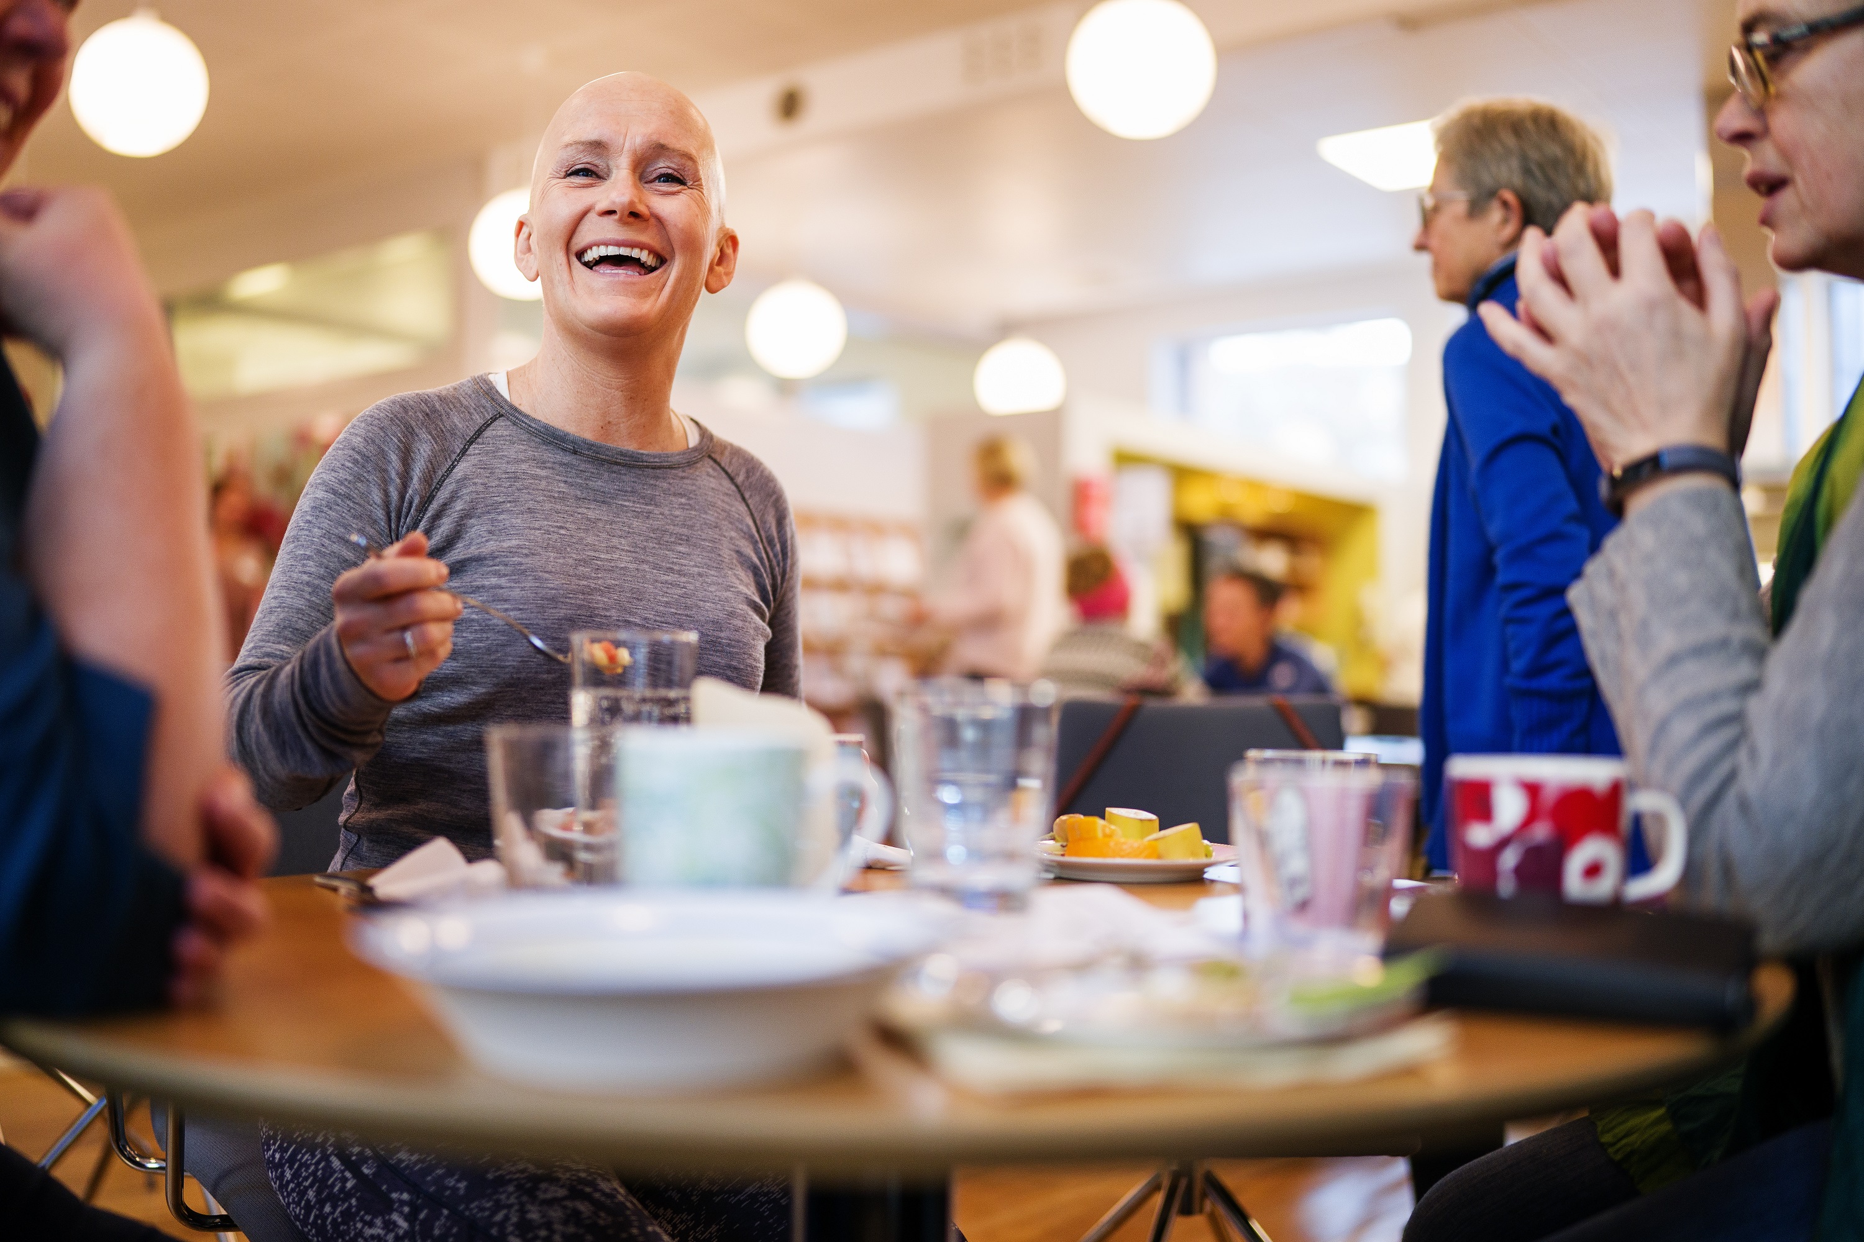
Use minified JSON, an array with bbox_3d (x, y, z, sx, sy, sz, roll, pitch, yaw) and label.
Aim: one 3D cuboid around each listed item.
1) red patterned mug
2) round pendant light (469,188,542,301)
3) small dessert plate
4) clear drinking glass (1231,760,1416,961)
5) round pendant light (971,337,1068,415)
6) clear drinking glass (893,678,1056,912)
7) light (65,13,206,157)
[{"bbox_3d":[0.314,0.116,0.897,0.111,0.091,0.083,0,-2,18],"label":"red patterned mug"},{"bbox_3d":[-1.505,-1.398,6.714,0.340,0.350,0.340,0,-2,0],"label":"round pendant light"},{"bbox_3d":[0.136,0.163,1.217,0.165,0.018,0.165,0,-2,0],"label":"small dessert plate"},{"bbox_3d":[0.193,0.118,0.897,0.086,0.084,0.086,0,-2,0],"label":"clear drinking glass"},{"bbox_3d":[0.424,-1.150,8.721,0.340,0.350,0.340,0,-2,0],"label":"round pendant light"},{"bbox_3d":[0.022,0.100,0.942,0.076,0.122,0.076,0,-2,0],"label":"clear drinking glass"},{"bbox_3d":[-2.257,-1.530,5.158,0.340,0.350,0.340,0,-2,0],"label":"light"}]

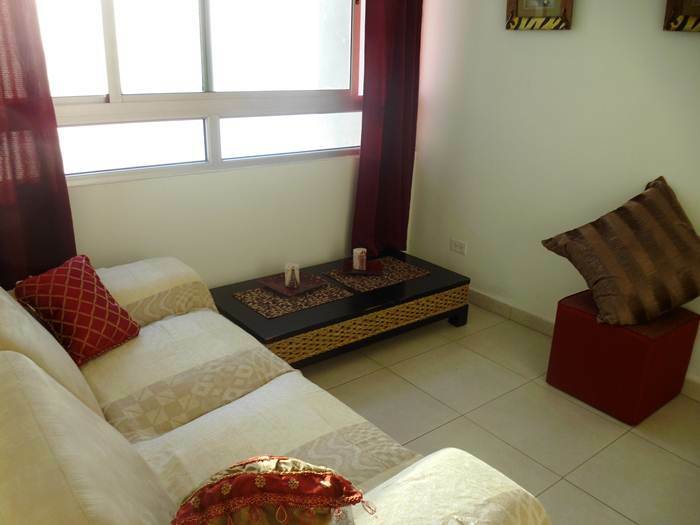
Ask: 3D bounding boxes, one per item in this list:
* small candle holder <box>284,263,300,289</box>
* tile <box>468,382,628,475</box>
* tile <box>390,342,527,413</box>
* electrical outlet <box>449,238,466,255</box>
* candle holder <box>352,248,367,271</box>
[{"bbox_3d":[-0.277,0.064,2.735,0.070,0.105,0.070,2,20,-1],"label":"small candle holder"},{"bbox_3d":[0.756,0.628,2.209,0.445,0.012,0.445,-13,25,-36],"label":"tile"},{"bbox_3d":[0.481,0.502,2.538,0.445,0.012,0.445,-13,25,-36],"label":"tile"},{"bbox_3d":[0.626,-0.088,3.293,0.010,0.072,0.115,-13,25,-36],"label":"electrical outlet"},{"bbox_3d":[0.054,-0.016,2.996,0.069,0.099,0.069,-13,25,-36],"label":"candle holder"}]

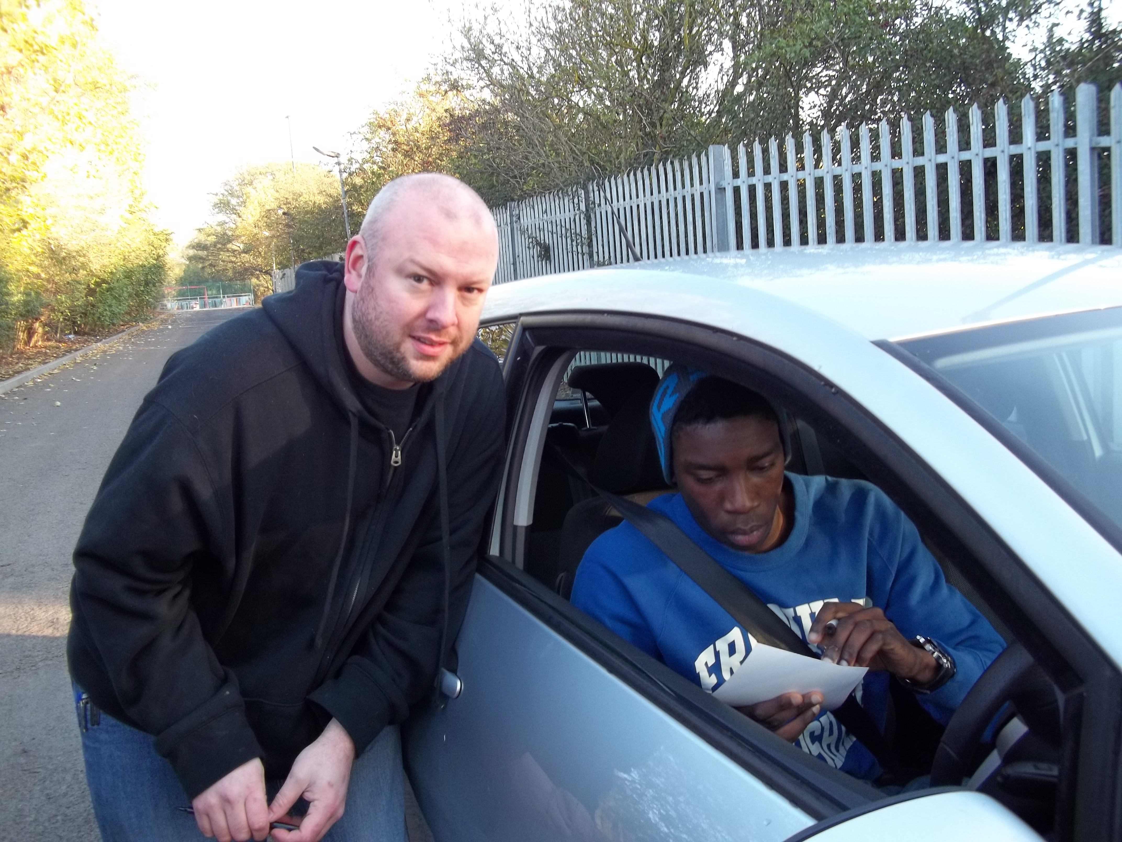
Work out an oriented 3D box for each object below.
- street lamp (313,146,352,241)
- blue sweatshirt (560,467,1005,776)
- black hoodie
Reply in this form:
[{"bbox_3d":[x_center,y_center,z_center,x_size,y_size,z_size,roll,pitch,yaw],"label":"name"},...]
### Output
[{"bbox_3d":[-6.221,-4.821,28.863,0.850,5.500,0.250,-7,7,-19],"label":"street lamp"},{"bbox_3d":[0.280,0.312,1.280,0.530,0.480,0.390,-8,10,-25],"label":"blue sweatshirt"},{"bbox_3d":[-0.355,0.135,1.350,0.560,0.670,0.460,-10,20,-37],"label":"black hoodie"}]

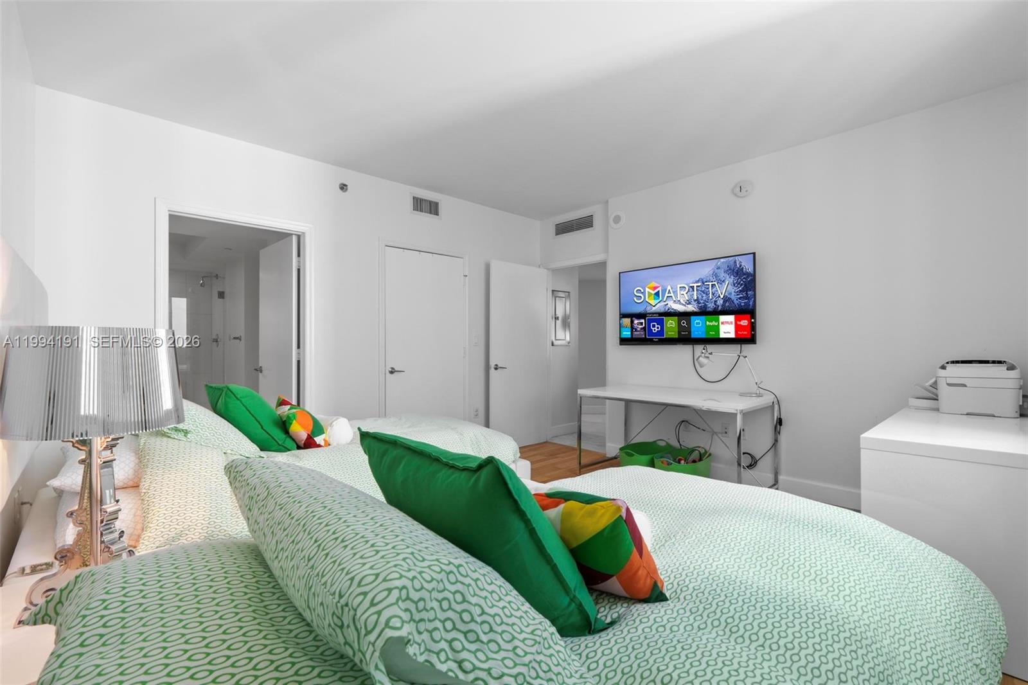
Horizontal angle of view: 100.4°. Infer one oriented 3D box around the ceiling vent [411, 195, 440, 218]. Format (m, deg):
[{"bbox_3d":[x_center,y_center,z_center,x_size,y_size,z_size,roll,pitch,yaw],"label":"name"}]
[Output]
[{"bbox_3d":[-0.842,-1.309,4.122,0.320,0.180,0.025,0,0,-42],"label":"ceiling vent"}]

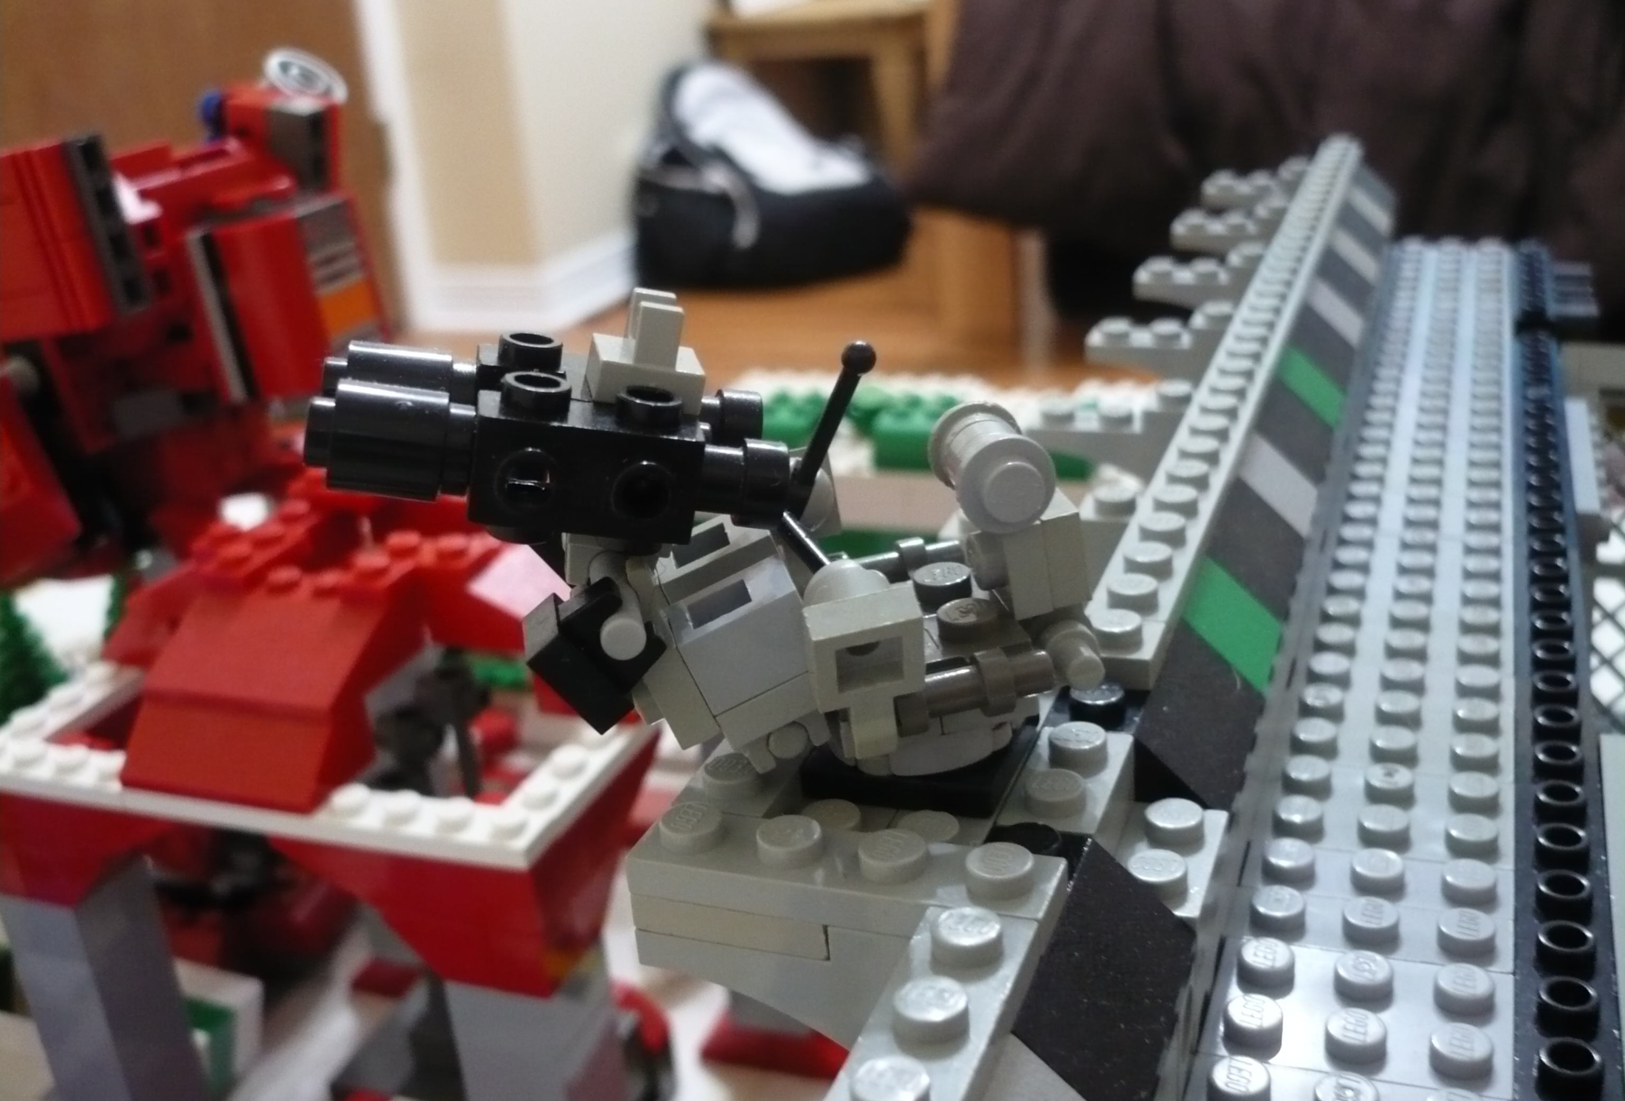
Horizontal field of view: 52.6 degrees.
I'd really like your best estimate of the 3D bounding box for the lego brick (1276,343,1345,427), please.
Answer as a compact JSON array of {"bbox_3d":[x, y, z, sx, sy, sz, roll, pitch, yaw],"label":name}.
[{"bbox_3d":[0.069,-0.023,0.238,0.016,0.010,0.016,3,24,22],"label":"lego brick"}]

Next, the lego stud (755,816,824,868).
[{"bbox_3d":[-0.002,0.022,0.122,0.005,0.002,0.005,-5,22,2],"label":"lego stud"}]

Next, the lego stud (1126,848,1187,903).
[{"bbox_3d":[0.028,0.026,0.134,0.005,0.002,0.005,3,24,22],"label":"lego stud"}]

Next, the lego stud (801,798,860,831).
[{"bbox_3d":[0.002,0.022,0.130,0.005,0.002,0.005,-5,22,2],"label":"lego stud"}]

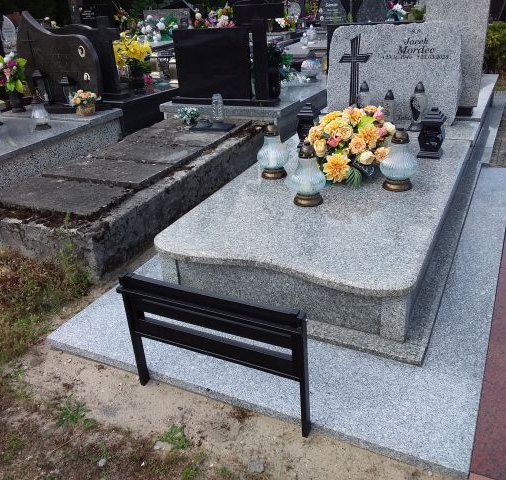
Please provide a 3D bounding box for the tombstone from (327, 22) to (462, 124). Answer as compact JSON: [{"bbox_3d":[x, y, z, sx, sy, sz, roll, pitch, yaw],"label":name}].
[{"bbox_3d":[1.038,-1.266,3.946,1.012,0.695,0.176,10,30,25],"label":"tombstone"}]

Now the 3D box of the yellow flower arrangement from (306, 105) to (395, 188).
[{"bbox_3d":[0.569,-0.545,2.982,0.484,0.334,0.422,10,30,25],"label":"yellow flower arrangement"}]

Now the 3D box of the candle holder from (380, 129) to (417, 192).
[{"bbox_3d":[0.780,-0.433,2.747,0.196,0.321,0.196,10,30,25],"label":"candle holder"}]

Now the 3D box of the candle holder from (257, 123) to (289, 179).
[{"bbox_3d":[0.120,-0.525,3.026,0.187,0.314,0.187,-3,27,2],"label":"candle holder"}]

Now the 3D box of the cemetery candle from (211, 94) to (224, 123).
[{"bbox_3d":[-0.303,-1.136,4.462,0.082,0.225,0.082,-3,27,2],"label":"cemetery candle"}]

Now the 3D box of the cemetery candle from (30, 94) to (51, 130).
[{"bbox_3d":[-1.777,-1.070,4.302,0.141,0.295,0.141,10,30,25],"label":"cemetery candle"}]

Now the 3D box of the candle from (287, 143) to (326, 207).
[{"bbox_3d":[0.272,-0.340,2.640,0.199,0.311,0.199,-3,27,2],"label":"candle"}]

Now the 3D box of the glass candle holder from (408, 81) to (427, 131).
[{"bbox_3d":[1.187,-0.955,3.706,0.121,0.340,0.121,10,30,25],"label":"glass candle holder"}]

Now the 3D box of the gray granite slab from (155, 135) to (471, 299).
[{"bbox_3d":[0.480,-0.296,2.915,1.179,0.038,2.015,10,30,25],"label":"gray granite slab"}]

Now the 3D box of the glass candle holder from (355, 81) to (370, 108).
[{"bbox_3d":[0.826,-1.005,3.853,0.113,0.340,0.113,10,30,25],"label":"glass candle holder"}]

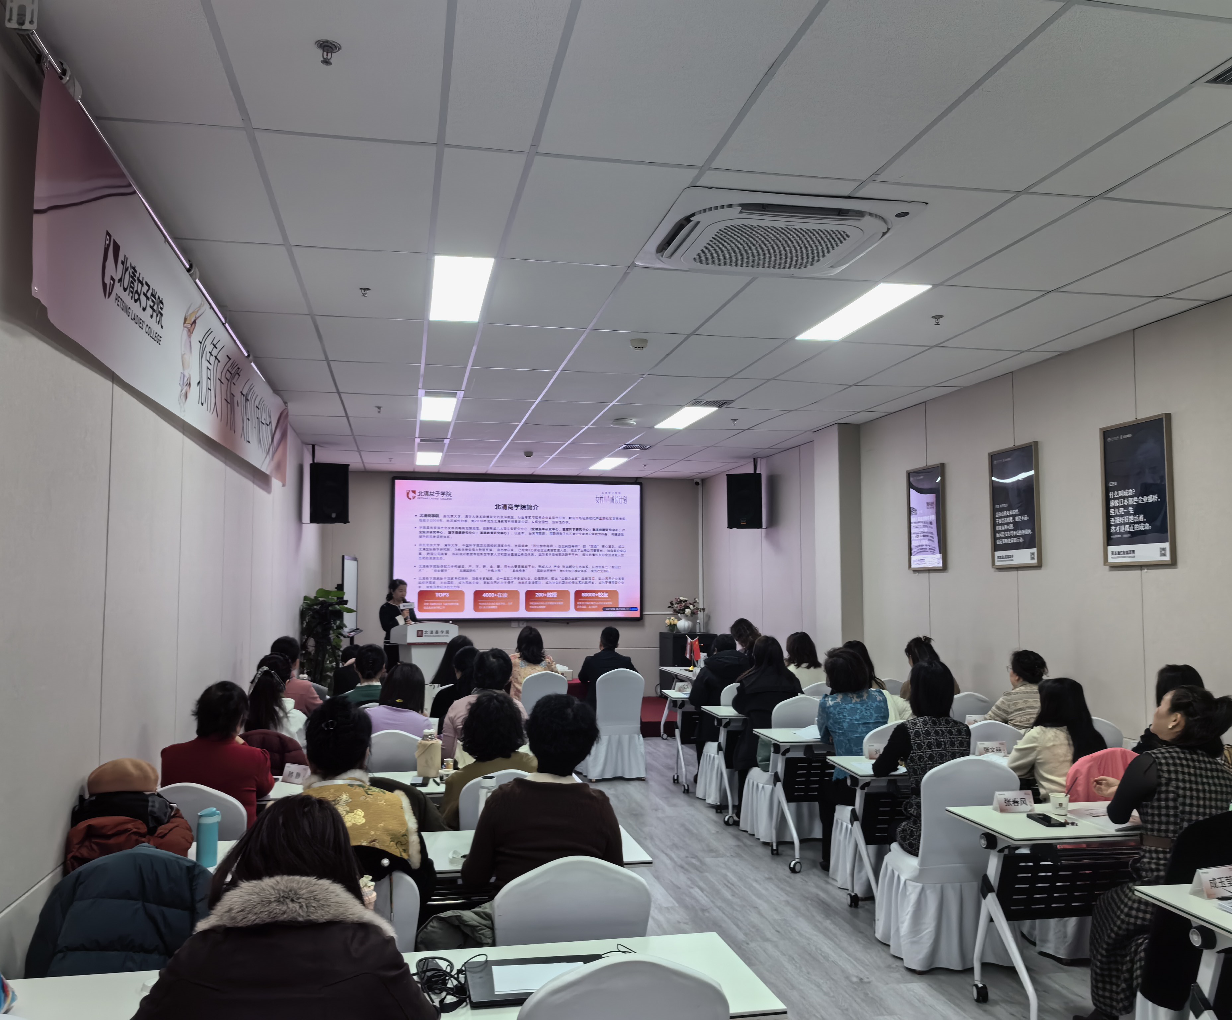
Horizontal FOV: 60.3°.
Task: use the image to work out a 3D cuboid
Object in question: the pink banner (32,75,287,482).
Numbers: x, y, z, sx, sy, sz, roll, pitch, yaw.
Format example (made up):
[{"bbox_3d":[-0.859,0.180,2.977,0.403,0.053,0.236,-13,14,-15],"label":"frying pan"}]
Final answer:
[{"bbox_3d":[-2.047,-0.675,5.519,0.080,0.660,5.600,1,-4,-11],"label":"pink banner"}]

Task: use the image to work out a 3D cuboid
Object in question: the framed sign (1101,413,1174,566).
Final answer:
[{"bbox_3d":[2.925,-0.094,5.965,0.028,0.812,0.565,1,-4,-11],"label":"framed sign"}]

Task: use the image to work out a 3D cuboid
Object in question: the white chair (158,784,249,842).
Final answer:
[{"bbox_3d":[-1.589,1.441,4.006,0.440,0.900,0.520,1,-4,-11],"label":"white chair"}]

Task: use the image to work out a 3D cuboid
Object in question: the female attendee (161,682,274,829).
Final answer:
[{"bbox_3d":[-1.585,1.312,4.264,0.490,1.250,0.700,1,-4,-9],"label":"female attendee"}]

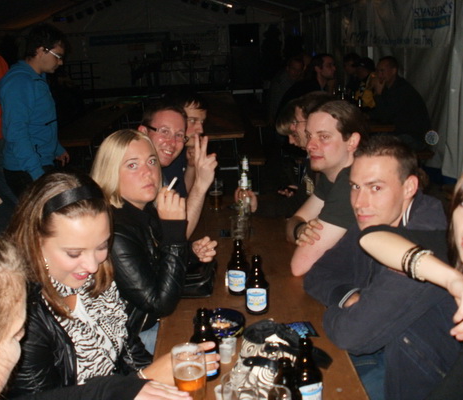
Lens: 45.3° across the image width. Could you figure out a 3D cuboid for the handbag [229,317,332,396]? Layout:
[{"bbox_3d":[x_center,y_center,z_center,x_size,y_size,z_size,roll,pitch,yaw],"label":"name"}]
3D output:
[{"bbox_3d":[0.116,0.364,1.341,0.240,0.125,0.190,0,15,5],"label":"handbag"}]

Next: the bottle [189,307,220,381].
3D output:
[{"bbox_3d":[-0.065,0.345,1.343,0.069,0.171,0.069,-2,15,0],"label":"bottle"}]

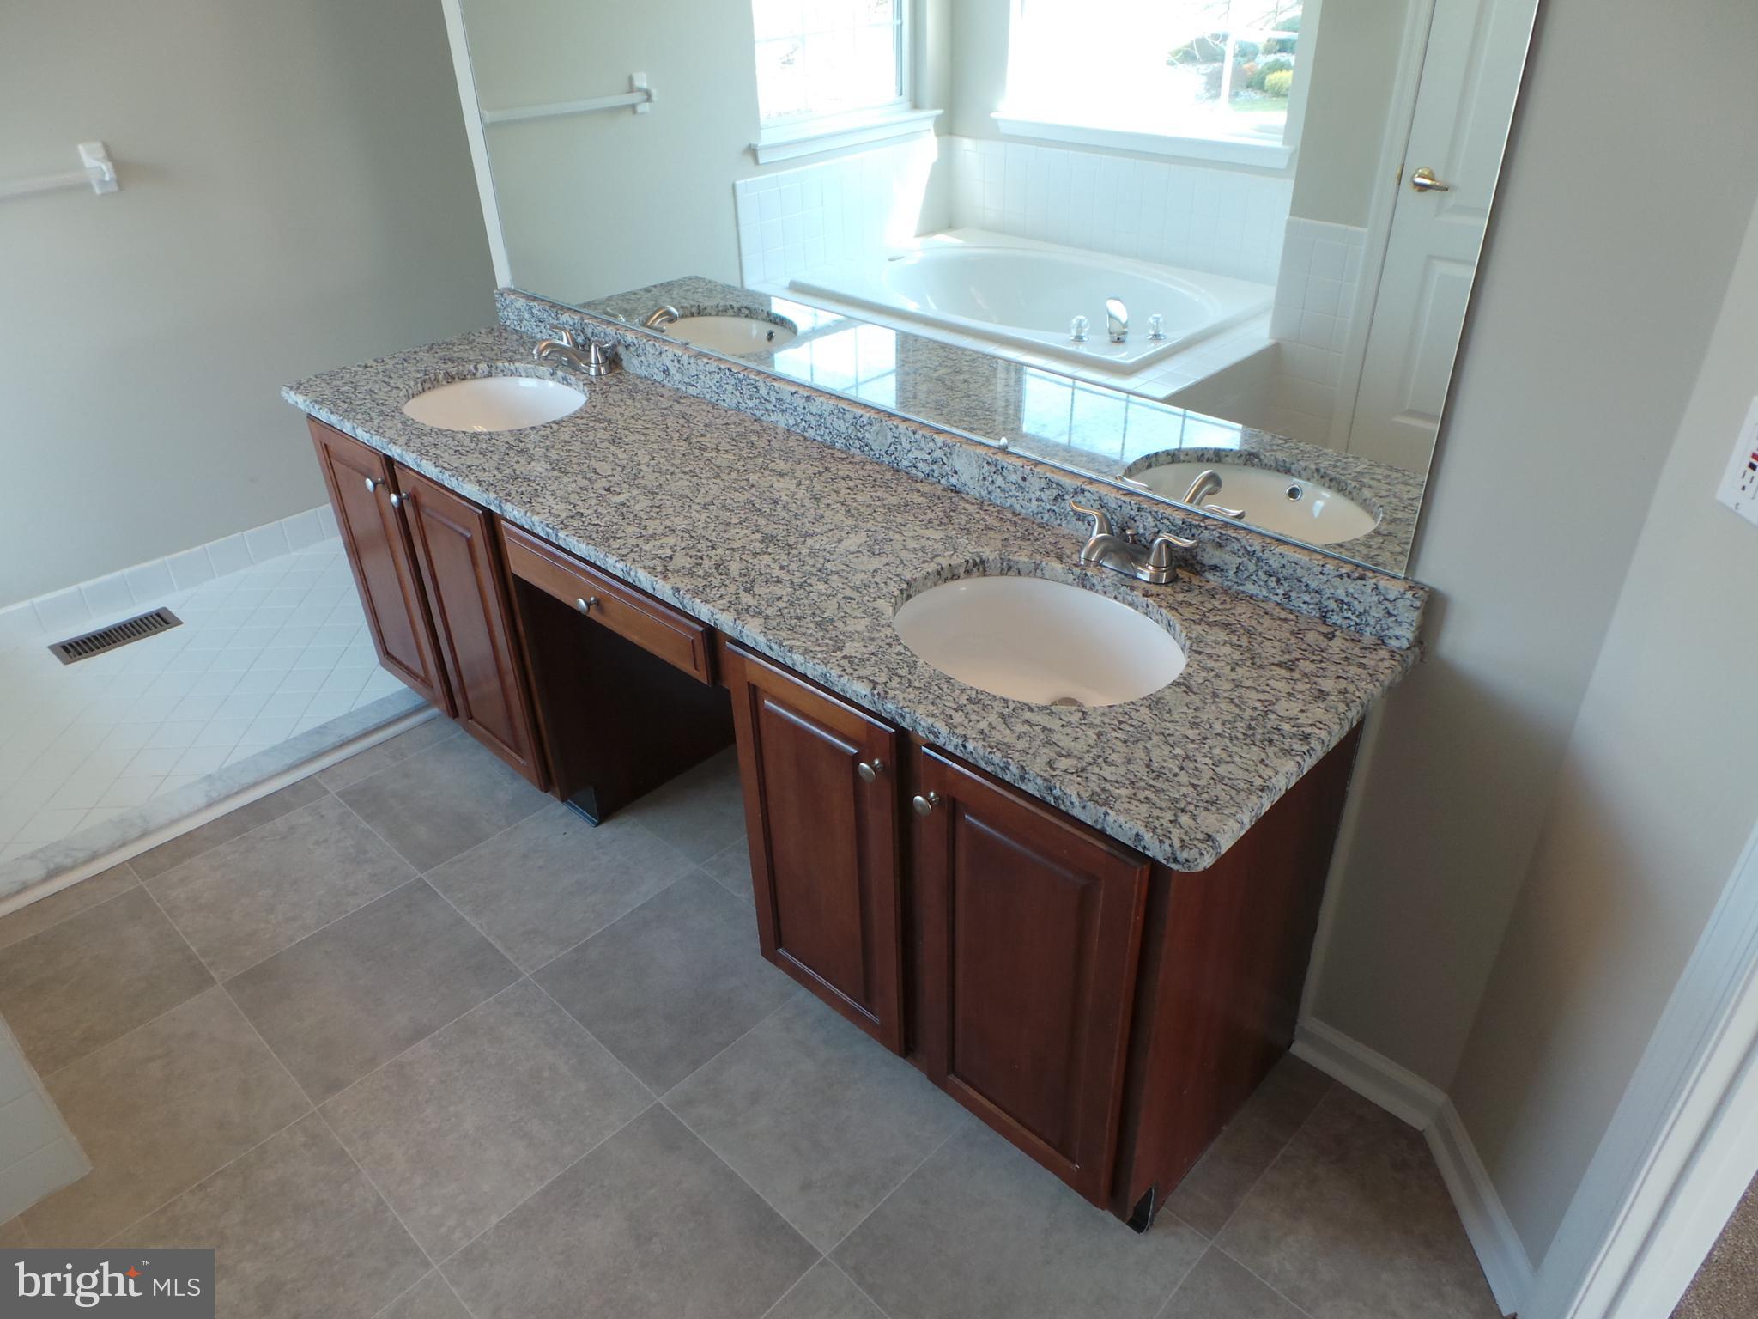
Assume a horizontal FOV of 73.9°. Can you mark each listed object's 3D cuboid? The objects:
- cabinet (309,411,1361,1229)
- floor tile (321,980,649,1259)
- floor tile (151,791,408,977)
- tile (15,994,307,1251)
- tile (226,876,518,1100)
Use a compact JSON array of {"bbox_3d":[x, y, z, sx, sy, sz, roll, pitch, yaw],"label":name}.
[{"bbox_3d":[-0.280,0.051,2.275,2.188,0.800,0.534,26,41,36],"label":"cabinet"},{"bbox_3d":[-0.652,0.745,1.951,0.403,0.010,0.403,26,41,36],"label":"floor tile"},{"bbox_3d":[-1.236,0.460,2.428,0.403,0.010,0.403,26,41,36],"label":"floor tile"},{"bbox_3d":[-1.222,0.764,1.946,0.403,0.010,0.403,26,41,36],"label":"tile"},{"bbox_3d":[-0.944,0.603,2.190,0.403,0.010,0.403,26,41,36],"label":"tile"}]

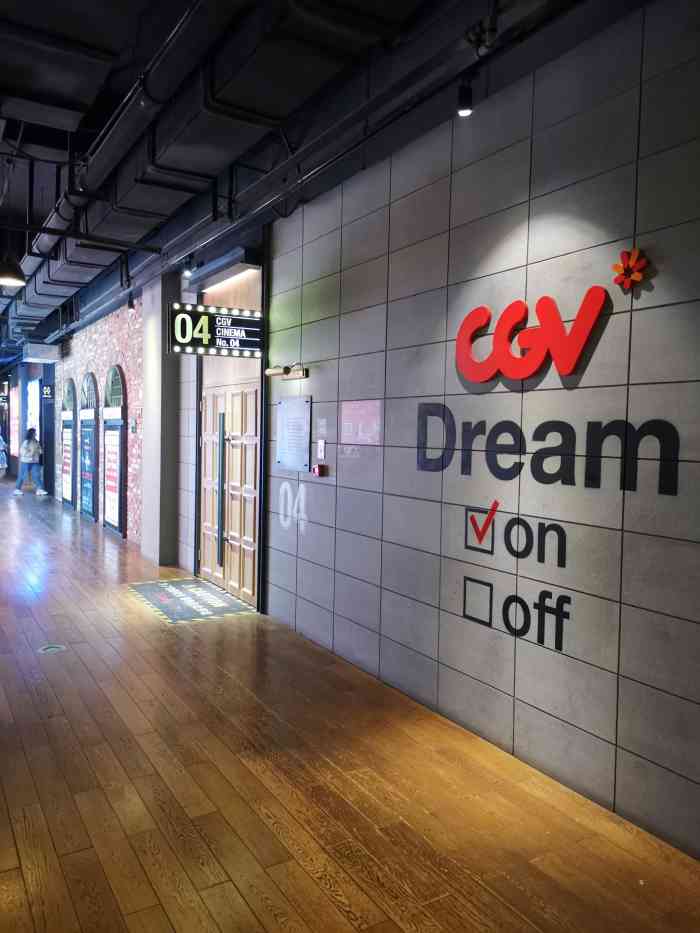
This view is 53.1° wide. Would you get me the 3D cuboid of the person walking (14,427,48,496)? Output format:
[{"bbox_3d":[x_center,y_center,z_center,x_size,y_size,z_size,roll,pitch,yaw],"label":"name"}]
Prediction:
[{"bbox_3d":[-7.314,-0.121,16.065,0.700,1.530,0.480,0,3,-16],"label":"person walking"}]

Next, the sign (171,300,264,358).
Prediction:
[{"bbox_3d":[-1.086,-1.094,5.749,0.800,0.390,0.100,-1,3,-31],"label":"sign"}]

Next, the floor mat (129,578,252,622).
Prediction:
[{"bbox_3d":[-1.499,1.227,6.543,0.750,0.010,1.530,-1,3,-31],"label":"floor mat"}]

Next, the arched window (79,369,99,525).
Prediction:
[{"bbox_3d":[-4.534,-0.359,12.179,0.100,2.500,1.360,-1,3,-31],"label":"arched window"}]

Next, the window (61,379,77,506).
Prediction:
[{"bbox_3d":[-5.571,-0.464,13.886,0.100,2.500,1.360,-1,3,-31],"label":"window"}]

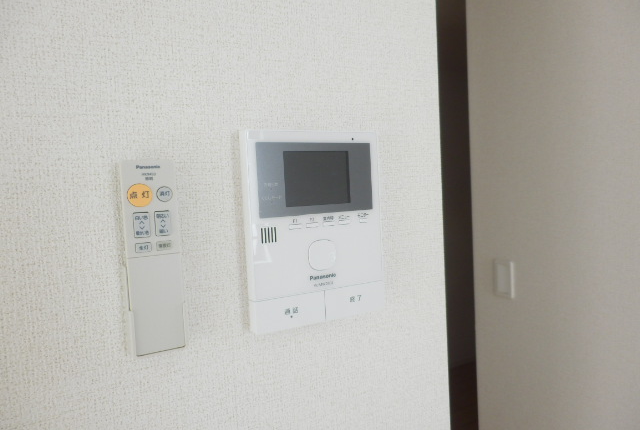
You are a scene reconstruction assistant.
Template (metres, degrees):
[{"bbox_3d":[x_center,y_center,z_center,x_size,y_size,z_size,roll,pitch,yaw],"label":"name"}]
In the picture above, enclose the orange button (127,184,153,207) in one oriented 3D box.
[{"bbox_3d":[-0.144,-0.016,0.353,0.019,0.019,0.003,-4,3,-24],"label":"orange button"}]

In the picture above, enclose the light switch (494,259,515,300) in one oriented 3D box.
[{"bbox_3d":[0.586,0.203,1.417,0.011,0.120,0.070,-4,3,-24],"label":"light switch"}]

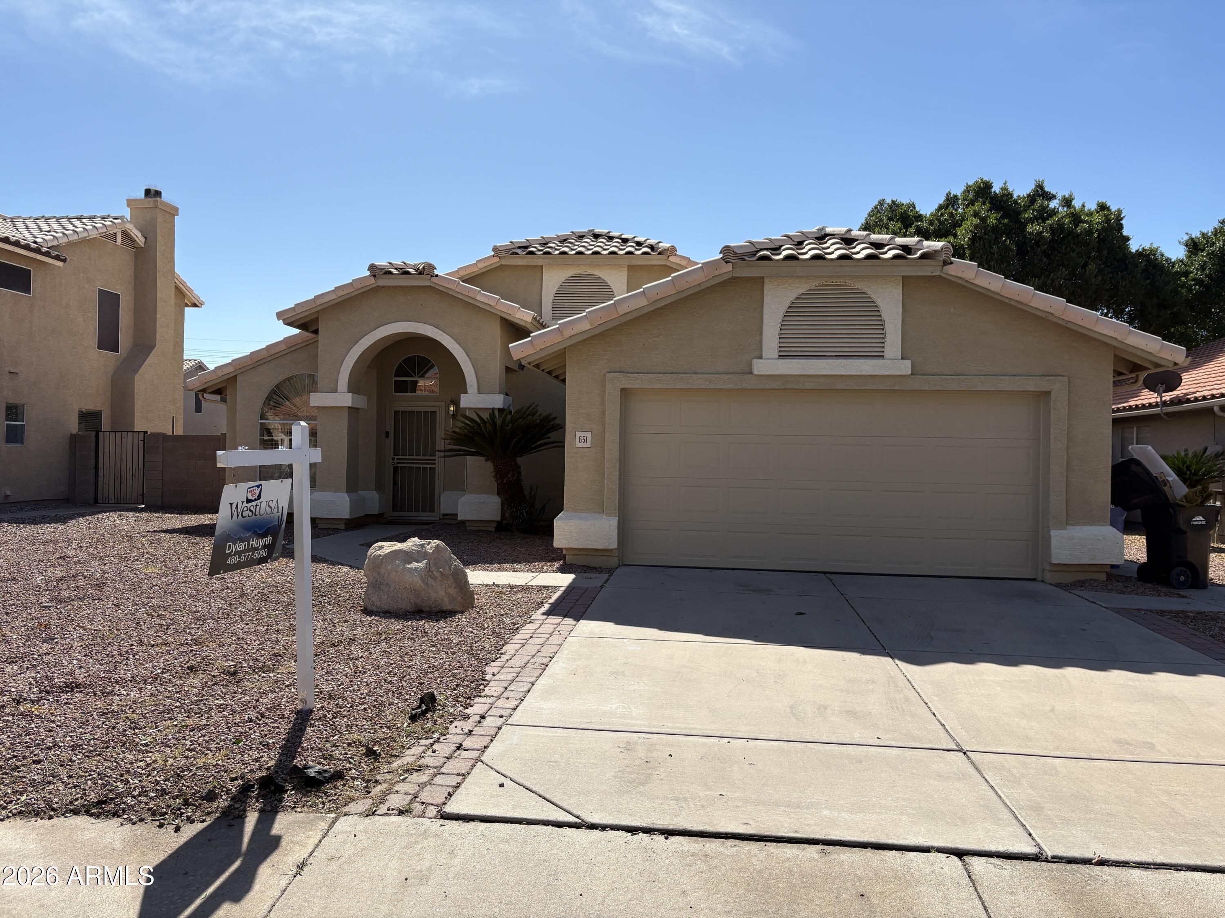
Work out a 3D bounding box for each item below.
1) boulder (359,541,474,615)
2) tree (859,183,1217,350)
[{"bbox_3d":[-1.800,1.035,8.550,1.020,0.630,0.760,1,0,0],"label":"boulder"},{"bbox_3d":[11.700,-3.200,25.500,9.500,9.200,8.500,1,0,0],"label":"tree"}]

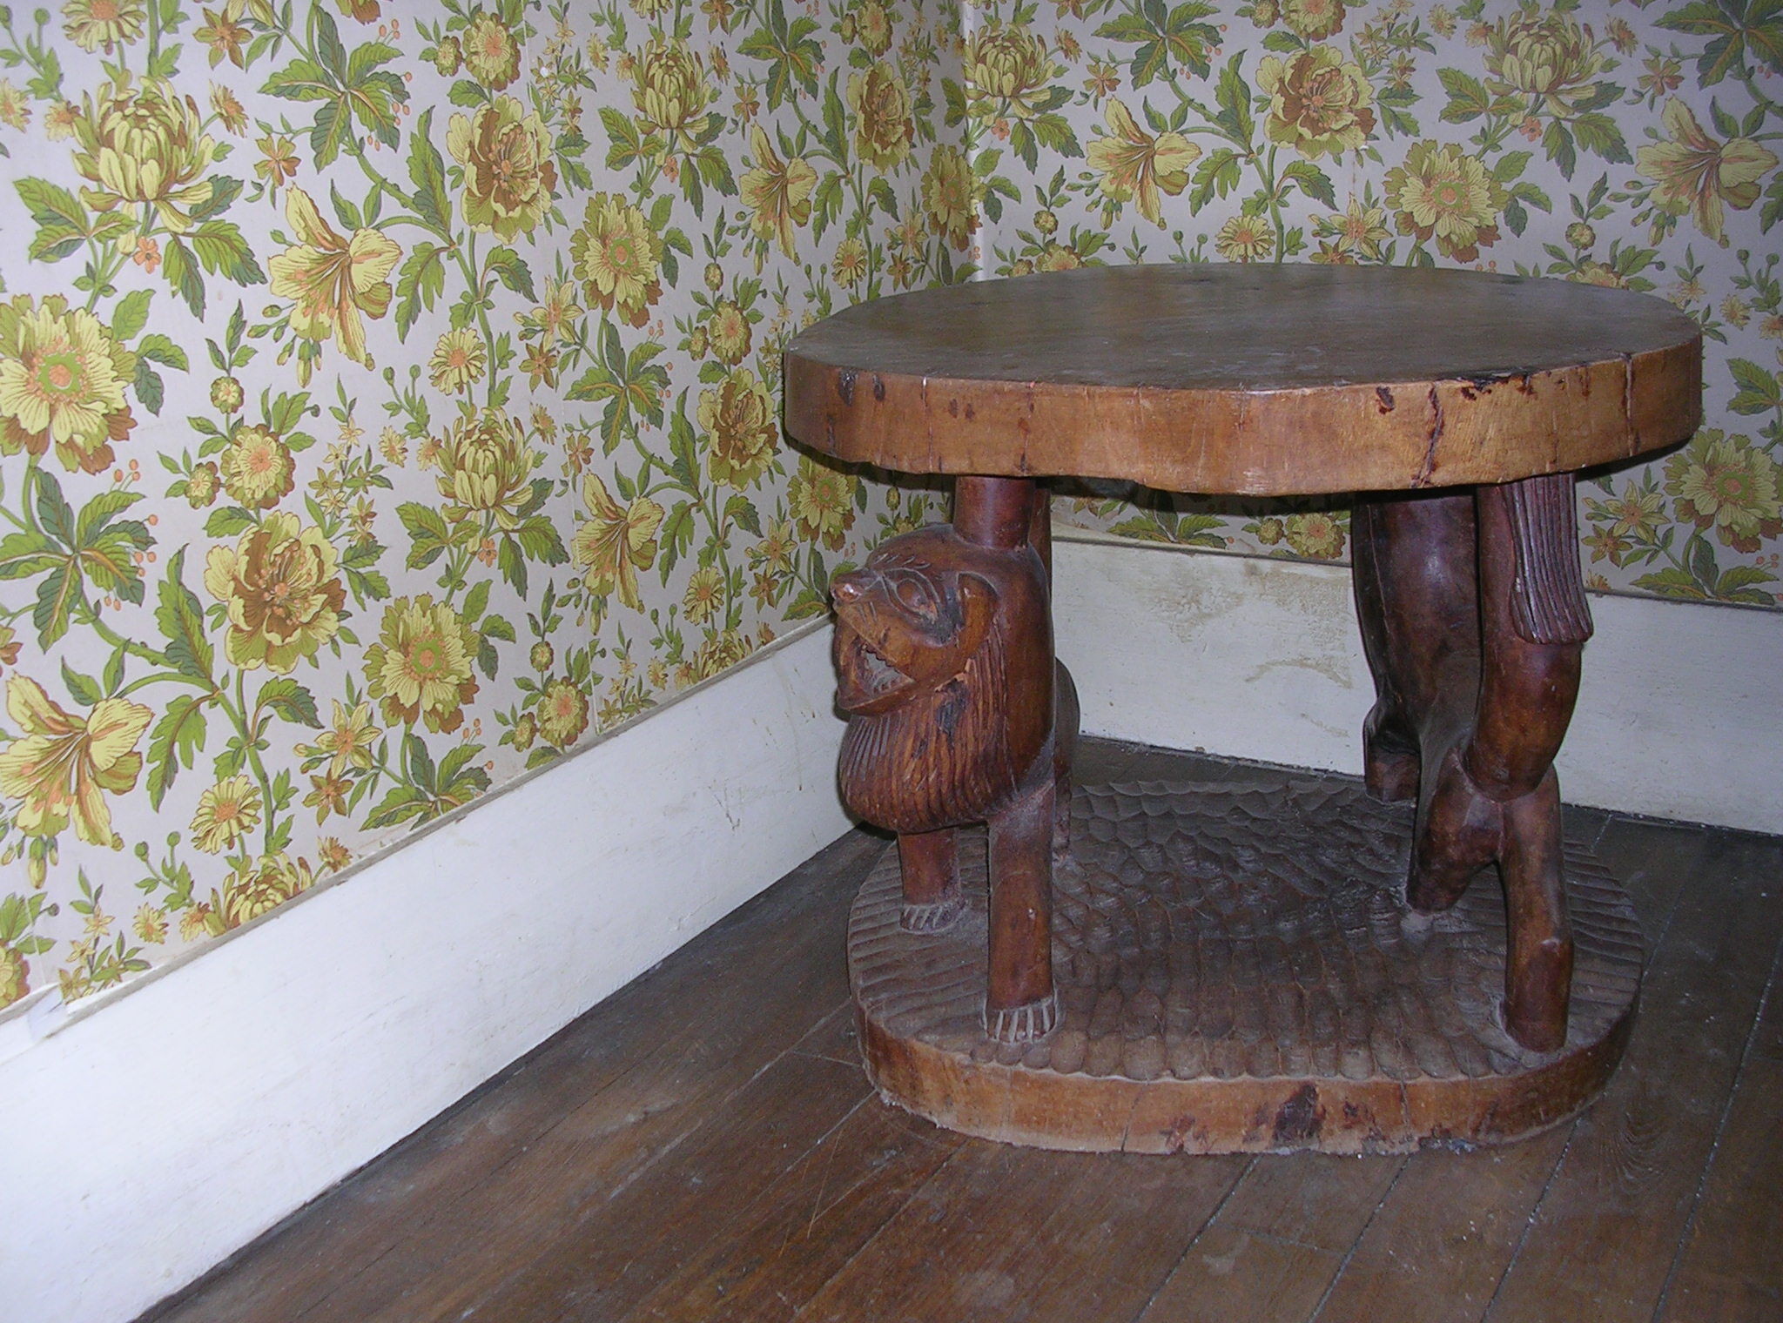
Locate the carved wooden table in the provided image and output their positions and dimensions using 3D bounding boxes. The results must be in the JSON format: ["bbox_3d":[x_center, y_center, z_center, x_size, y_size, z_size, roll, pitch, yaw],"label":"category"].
[{"bbox_3d":[0.262,0.002,1.514,0.645,0.540,0.605,0,19,10],"label":"carved wooden table"}]

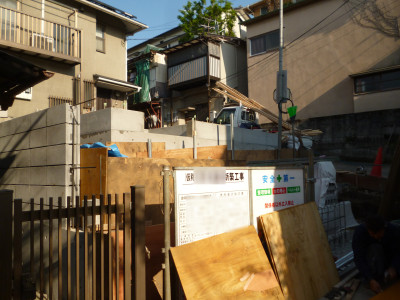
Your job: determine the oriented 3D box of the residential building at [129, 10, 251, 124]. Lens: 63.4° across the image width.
[{"bbox_3d":[-0.698,-3.475,20.372,7.000,6.300,5.500,-4,-5,40],"label":"residential building"}]

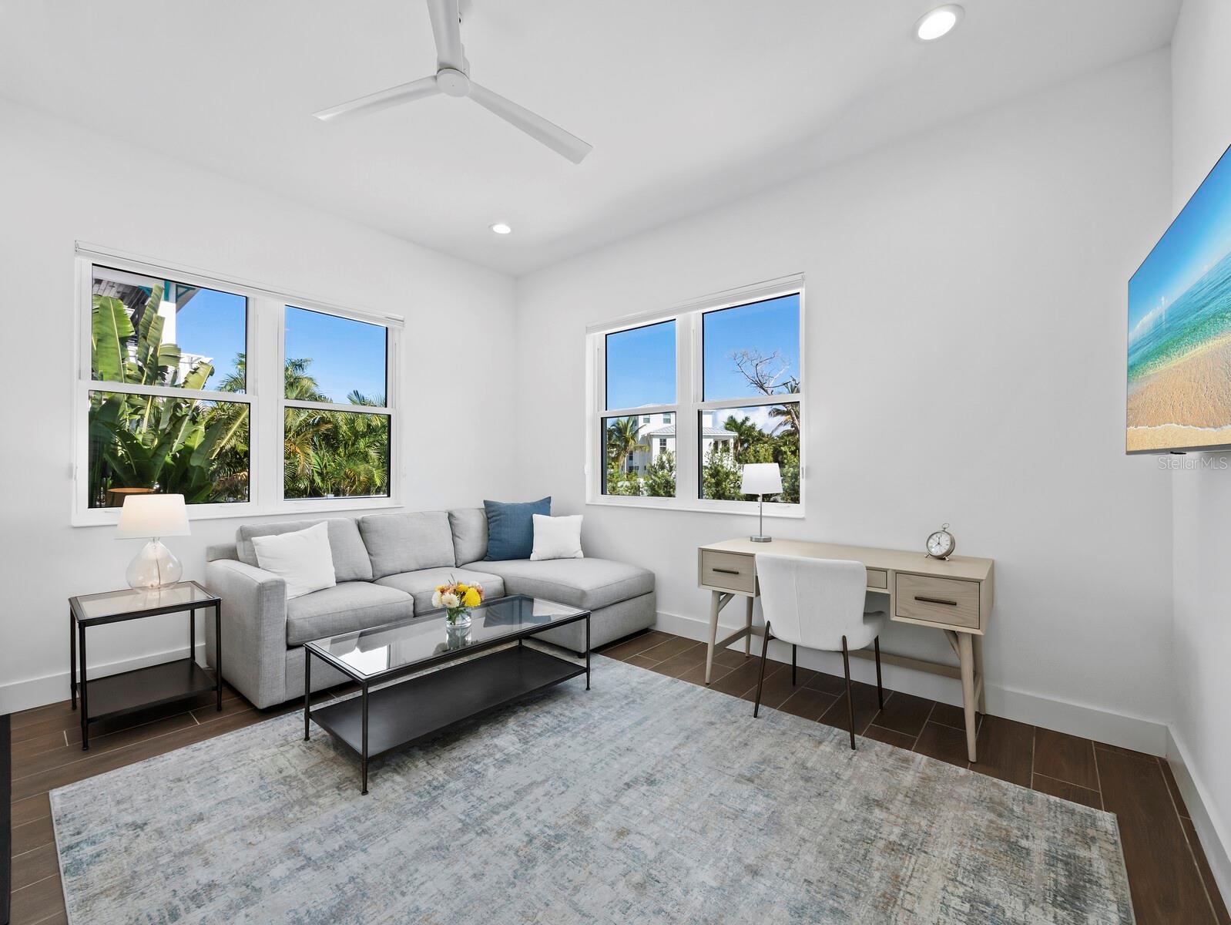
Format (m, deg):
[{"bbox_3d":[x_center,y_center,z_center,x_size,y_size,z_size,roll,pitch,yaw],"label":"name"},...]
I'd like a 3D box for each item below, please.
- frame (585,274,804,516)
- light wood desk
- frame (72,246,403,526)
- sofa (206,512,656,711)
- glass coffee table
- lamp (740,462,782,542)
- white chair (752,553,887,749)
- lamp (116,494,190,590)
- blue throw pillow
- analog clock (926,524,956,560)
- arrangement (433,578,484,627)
[{"bbox_3d":[0.492,-0.388,3.707,1.820,1.480,0.120,0,-1,38],"label":"frame"},{"bbox_3d":[1.192,0.885,2.684,1.330,0.780,0.600,0,-1,39],"label":"light wood desk"},{"bbox_3d":[-2.320,-0.404,3.366,0.120,1.505,1.800,0,-1,41],"label":"frame"},{"bbox_3d":[-1.109,0.837,3.437,1.650,0.880,2.380,0,-1,41],"label":"sofa"},{"bbox_3d":[-0.772,1.052,2.530,0.570,0.435,1.220,0,-1,40],"label":"glass coffee table"},{"bbox_3d":[0.908,0.248,3.134,0.260,0.500,0.260,0,-1,38],"label":"lamp"},{"bbox_3d":[1.054,0.864,2.519,0.520,0.815,0.550,0,-1,39],"label":"white chair"},{"bbox_3d":[-2.502,0.441,2.727,0.310,0.530,0.310,0,-1,41],"label":"lamp"},{"bbox_3d":[-0.847,0.580,4.320,0.550,0.530,0.170,0,-16,-15],"label":"blue throw pillow"},{"bbox_3d":[1.646,0.404,2.526,0.065,0.182,0.130,0,-1,-32],"label":"analog clock"},{"bbox_3d":[-0.806,0.715,2.583,0.240,0.240,0.240,0,0,0],"label":"arrangement"}]

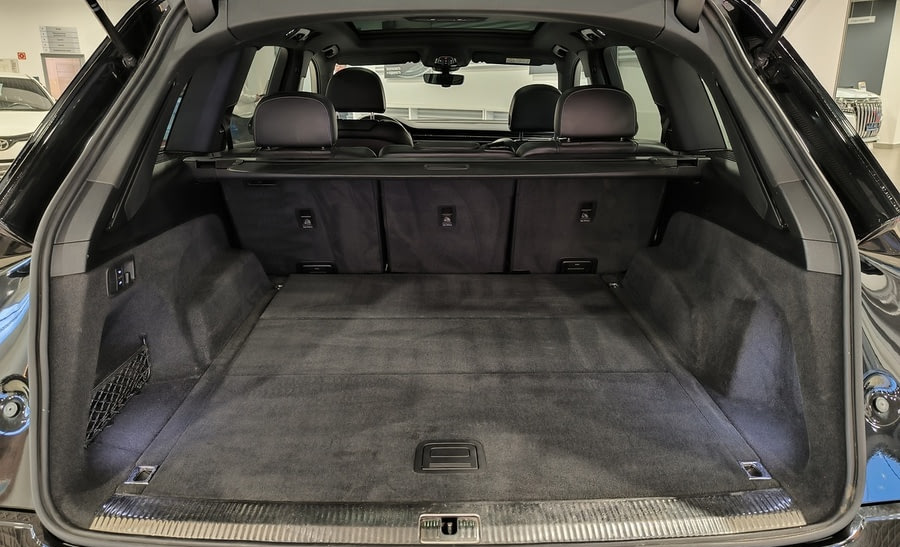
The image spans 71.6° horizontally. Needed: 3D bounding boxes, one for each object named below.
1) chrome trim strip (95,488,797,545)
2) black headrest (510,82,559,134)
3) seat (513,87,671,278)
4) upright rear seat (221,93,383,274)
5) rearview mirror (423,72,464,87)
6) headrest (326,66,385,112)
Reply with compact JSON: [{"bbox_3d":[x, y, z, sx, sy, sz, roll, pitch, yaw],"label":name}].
[{"bbox_3d":[-0.004,0.387,0.995,1.110,0.038,0.092,-1,19,0],"label":"chrome trim strip"},{"bbox_3d":[0.379,-0.695,2.630,0.253,0.195,0.125,-1,19,0],"label":"black headrest"},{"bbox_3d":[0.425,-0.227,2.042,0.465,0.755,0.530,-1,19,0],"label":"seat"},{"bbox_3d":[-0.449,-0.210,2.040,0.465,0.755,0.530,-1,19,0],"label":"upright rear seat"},{"bbox_3d":[-0.033,-1.049,3.380,0.235,0.073,0.050,4,19,14],"label":"rearview mirror"},{"bbox_3d":[-0.405,-0.791,2.690,0.253,0.190,0.125,-1,19,0],"label":"headrest"}]

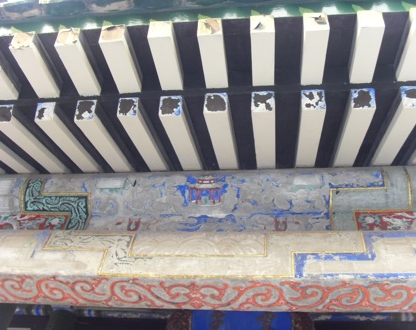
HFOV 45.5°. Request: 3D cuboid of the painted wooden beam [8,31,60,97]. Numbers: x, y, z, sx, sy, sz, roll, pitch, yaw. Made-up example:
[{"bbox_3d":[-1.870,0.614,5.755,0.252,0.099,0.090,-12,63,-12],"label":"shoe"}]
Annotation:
[{"bbox_3d":[-0.735,-0.426,2.139,0.092,0.088,0.307,-1,-32,7],"label":"painted wooden beam"}]

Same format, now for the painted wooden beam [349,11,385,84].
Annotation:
[{"bbox_3d":[0.622,-0.461,1.966,0.092,0.088,0.307,-1,-32,7],"label":"painted wooden beam"}]

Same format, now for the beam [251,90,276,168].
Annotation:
[{"bbox_3d":[0.263,-0.141,2.303,0.092,0.091,0.631,-1,-22,7],"label":"beam"}]

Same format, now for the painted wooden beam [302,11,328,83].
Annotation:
[{"bbox_3d":[0.422,-0.457,1.989,0.092,0.088,0.307,-1,-32,7],"label":"painted wooden beam"}]

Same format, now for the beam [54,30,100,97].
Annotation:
[{"bbox_3d":[-0.542,-0.431,2.114,0.092,0.088,0.307,-1,-32,7],"label":"beam"}]

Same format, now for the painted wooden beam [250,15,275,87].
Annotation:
[{"bbox_3d":[0.224,-0.454,2.011,0.092,0.088,0.307,-1,-32,7],"label":"painted wooden beam"}]

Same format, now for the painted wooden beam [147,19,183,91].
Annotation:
[{"bbox_3d":[-0.169,-0.447,2.056,0.092,0.088,0.307,-1,-32,7],"label":"painted wooden beam"}]

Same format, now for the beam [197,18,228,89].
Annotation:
[{"bbox_3d":[0.025,-0.451,2.033,0.092,0.088,0.307,-1,-32,7],"label":"beam"}]

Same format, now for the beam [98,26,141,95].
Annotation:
[{"bbox_3d":[-0.358,-0.439,2.085,0.092,0.088,0.307,-1,-32,7],"label":"beam"}]

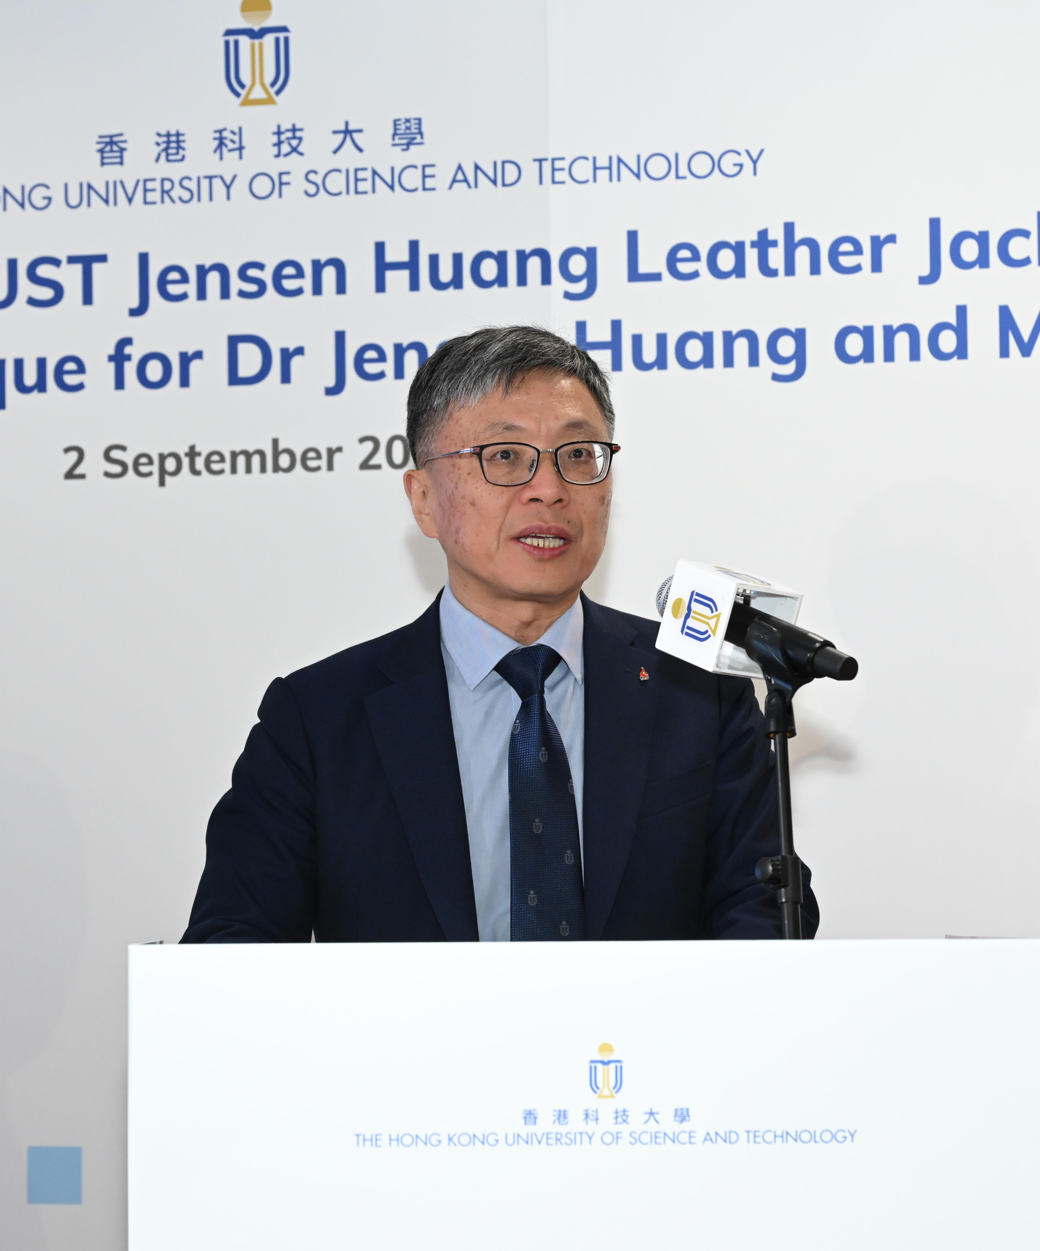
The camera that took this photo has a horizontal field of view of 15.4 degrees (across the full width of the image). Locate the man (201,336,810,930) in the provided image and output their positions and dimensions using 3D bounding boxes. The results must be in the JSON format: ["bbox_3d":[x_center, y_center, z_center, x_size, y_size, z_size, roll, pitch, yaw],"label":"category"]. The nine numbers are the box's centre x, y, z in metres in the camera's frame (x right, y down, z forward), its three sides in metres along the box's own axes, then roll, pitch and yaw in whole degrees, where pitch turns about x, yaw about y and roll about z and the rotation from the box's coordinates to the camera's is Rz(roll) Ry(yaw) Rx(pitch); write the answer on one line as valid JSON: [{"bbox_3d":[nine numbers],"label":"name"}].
[{"bbox_3d":[-0.009,0.582,3.354,0.540,1.700,0.440,1,-5,-12],"label":"man"}]

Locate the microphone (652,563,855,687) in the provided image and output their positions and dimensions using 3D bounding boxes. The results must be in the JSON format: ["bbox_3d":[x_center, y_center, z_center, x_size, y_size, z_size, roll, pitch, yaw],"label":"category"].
[{"bbox_3d":[0.191,0.006,3.150,0.077,0.077,0.245,14,4,-41],"label":"microphone"}]

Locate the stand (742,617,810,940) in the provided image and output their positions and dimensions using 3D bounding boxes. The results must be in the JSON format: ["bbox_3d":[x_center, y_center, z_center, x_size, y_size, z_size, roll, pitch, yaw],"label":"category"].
[{"bbox_3d":[0.220,0.192,3.134,0.130,0.400,0.130,1,-6,-40],"label":"stand"}]

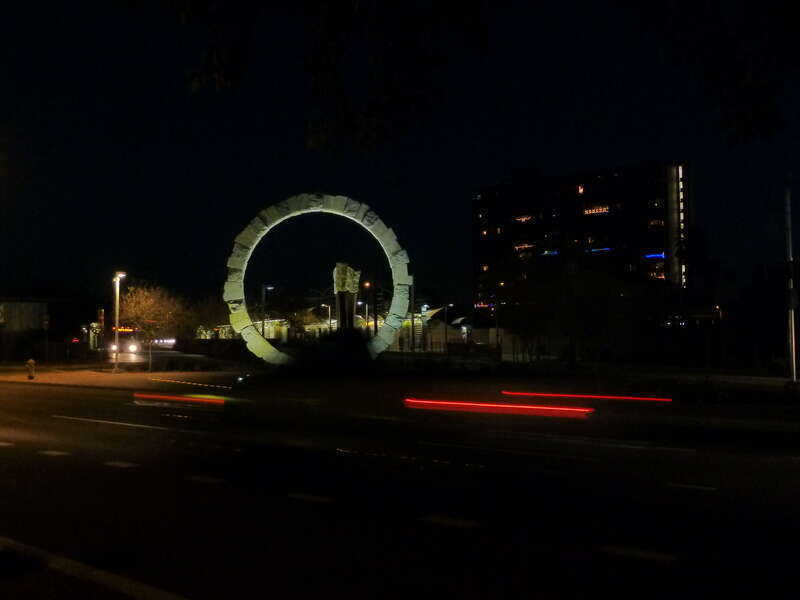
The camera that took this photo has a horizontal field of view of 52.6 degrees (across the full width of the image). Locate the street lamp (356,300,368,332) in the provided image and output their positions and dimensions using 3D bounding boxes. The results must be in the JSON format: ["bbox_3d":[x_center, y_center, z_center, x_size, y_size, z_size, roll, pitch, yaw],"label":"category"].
[{"bbox_3d":[-5.240,3.910,113.000,1.400,7.200,0.400,0,-3,0],"label":"street lamp"}]

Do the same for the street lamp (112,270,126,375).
[{"bbox_3d":[-14.560,1.090,42.000,0.730,5.250,0.350,0,-3,0],"label":"street lamp"}]

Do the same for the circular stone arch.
[{"bbox_3d":[-3.980,-0.870,39.000,9.100,8.400,0.850,0,-3,-6],"label":"circular stone arch"}]

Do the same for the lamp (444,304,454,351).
[{"bbox_3d":[7.040,3.980,115.000,1.400,7.200,0.400,0,-3,0],"label":"lamp"}]

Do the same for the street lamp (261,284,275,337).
[{"bbox_3d":[-13.100,2.130,80.000,1.400,7.100,0.400,0,-3,0],"label":"street lamp"}]

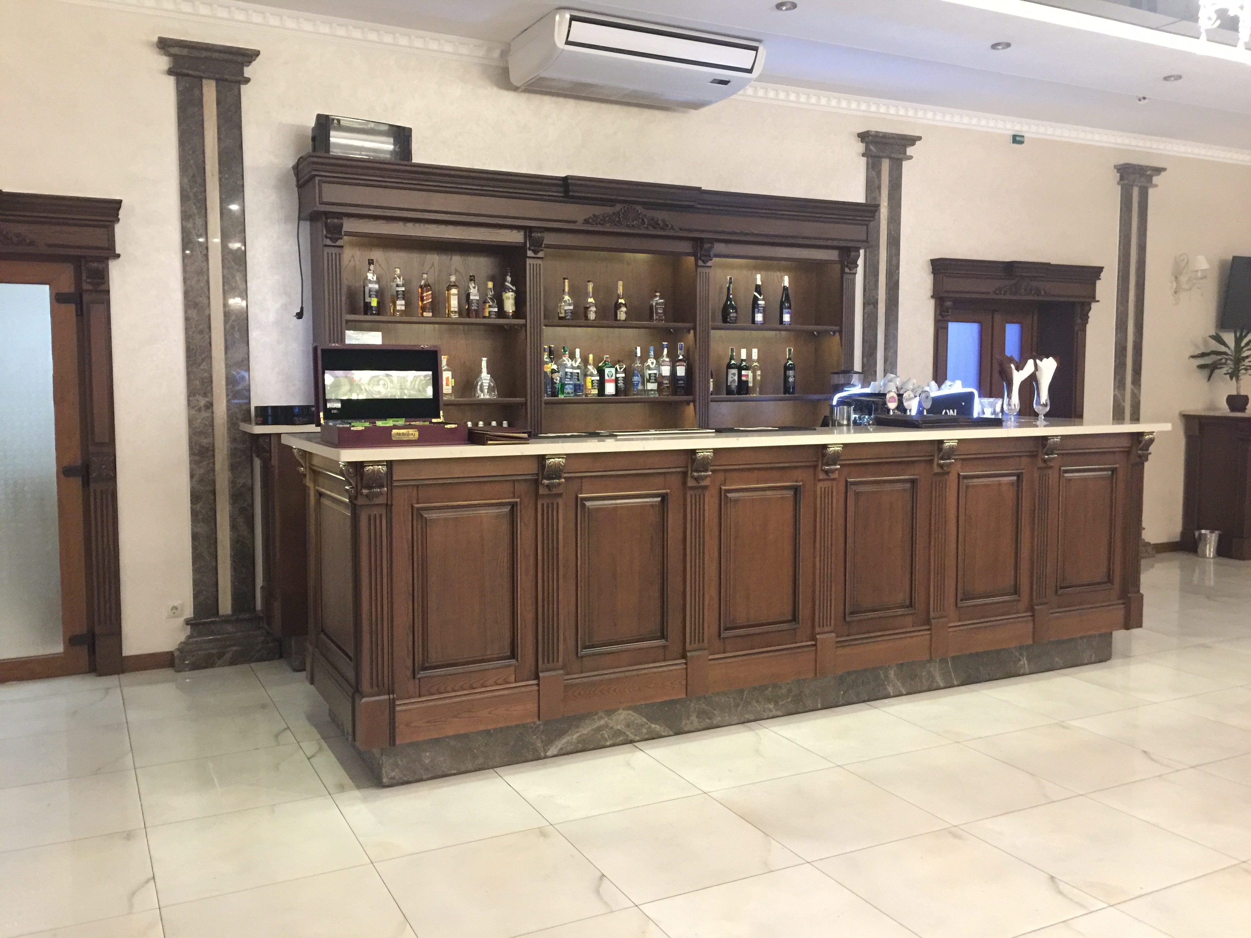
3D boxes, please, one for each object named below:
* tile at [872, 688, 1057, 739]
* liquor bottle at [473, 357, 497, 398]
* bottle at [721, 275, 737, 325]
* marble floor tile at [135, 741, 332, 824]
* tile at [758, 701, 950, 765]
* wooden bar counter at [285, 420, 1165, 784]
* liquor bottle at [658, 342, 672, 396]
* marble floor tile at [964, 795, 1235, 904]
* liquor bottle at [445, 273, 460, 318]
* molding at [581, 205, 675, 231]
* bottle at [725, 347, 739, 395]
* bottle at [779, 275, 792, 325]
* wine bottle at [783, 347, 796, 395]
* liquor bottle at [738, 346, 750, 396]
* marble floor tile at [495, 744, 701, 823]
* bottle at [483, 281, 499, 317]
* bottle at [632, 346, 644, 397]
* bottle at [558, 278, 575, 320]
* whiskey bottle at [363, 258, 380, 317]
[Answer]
[{"bbox_3d":[1.492,1.094,4.691,0.600,0.012,0.600,-2,5,-27],"label":"tile"},{"bbox_3d":[-0.784,-0.508,5.883,0.132,0.231,0.105,-2,5,-20],"label":"liquor bottle"},{"bbox_3d":[0.653,-1.052,6.549,0.100,0.305,0.100,0,5,0],"label":"bottle"},{"bbox_3d":[-1.449,1.150,3.850,0.600,0.010,0.600,-2,5,-27],"label":"marble floor tile"},{"bbox_3d":[0.959,1.125,4.462,0.600,0.010,0.600,-2,5,-27],"label":"tile"},{"bbox_3d":[0.706,0.445,4.971,4.260,1.244,1.050,-2,5,-27],"label":"wooden bar counter"},{"bbox_3d":[0.245,-0.606,6.400,0.078,0.328,0.077,-1,5,-8],"label":"liquor bottle"},{"bbox_3d":[1.502,1.204,3.354,0.600,0.012,0.600,-2,5,-27],"label":"marble floor tile"},{"bbox_3d":[-0.949,-0.946,5.763,0.065,0.244,0.060,-3,6,-32],"label":"liquor bottle"},{"bbox_3d":[0.021,-1.439,5.964,0.585,0.122,0.030,-2,5,-27],"label":"molding"},{"bbox_3d":[0.670,-0.618,6.595,0.076,0.302,0.076,0,5,0],"label":"bottle"},{"bbox_3d":[1.023,-1.075,6.703,0.076,0.318,0.076,0,5,0],"label":"bottle"},{"bbox_3d":[1.058,-0.628,6.759,0.075,0.308,0.075,-1,5,-9],"label":"wine bottle"},{"bbox_3d":[0.750,-0.620,6.647,0.076,0.300,0.076,0,5,0],"label":"liquor bottle"},{"bbox_3d":[-0.110,1.153,3.864,0.600,0.010,0.600,-2,5,-27],"label":"marble floor tile"},{"bbox_3d":[-0.746,-0.935,5.809,0.083,0.208,0.076,-1,5,-10],"label":"bottle"},{"bbox_3d":[0.072,-0.582,6.292,0.073,0.296,0.073,0,5,0],"label":"bottle"},{"bbox_3d":[-0.343,-0.979,6.070,0.088,0.249,0.068,-1,5,-17],"label":"bottle"},{"bbox_3d":[-1.343,-0.955,5.539,0.080,0.303,0.080,-2,5,-27],"label":"whiskey bottle"}]

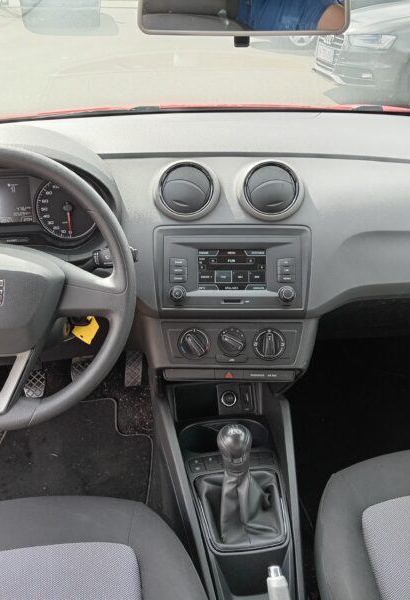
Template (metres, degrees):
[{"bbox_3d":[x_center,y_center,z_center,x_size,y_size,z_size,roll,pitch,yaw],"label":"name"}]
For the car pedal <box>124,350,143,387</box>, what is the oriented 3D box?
[{"bbox_3d":[-0.177,0.167,1.430,0.044,0.098,0.030,2,-4,-3],"label":"car pedal"}]

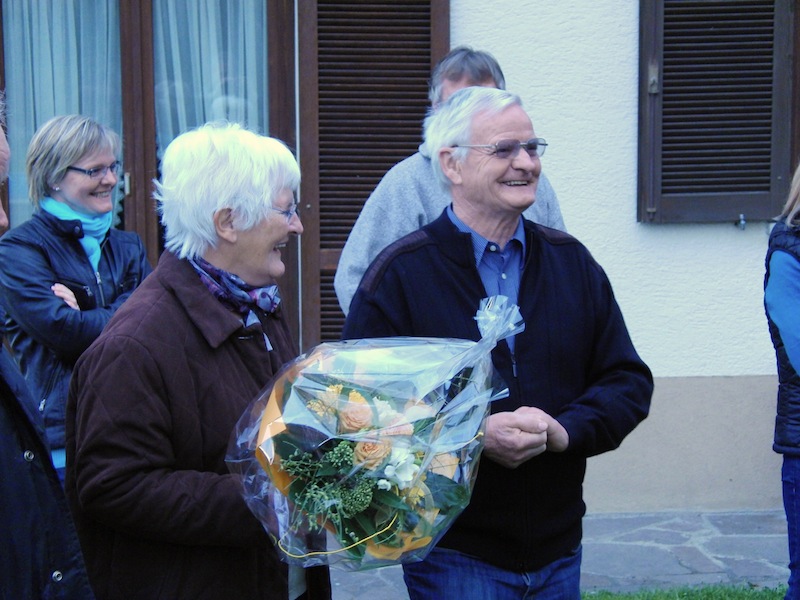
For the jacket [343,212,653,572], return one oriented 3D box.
[{"bbox_3d":[0.189,0.171,4.200,0.610,0.670,0.400,-5,10,-28],"label":"jacket"}]

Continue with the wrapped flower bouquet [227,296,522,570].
[{"bbox_3d":[-0.022,0.208,3.570,0.400,0.520,0.370,42,3,-11],"label":"wrapped flower bouquet"}]

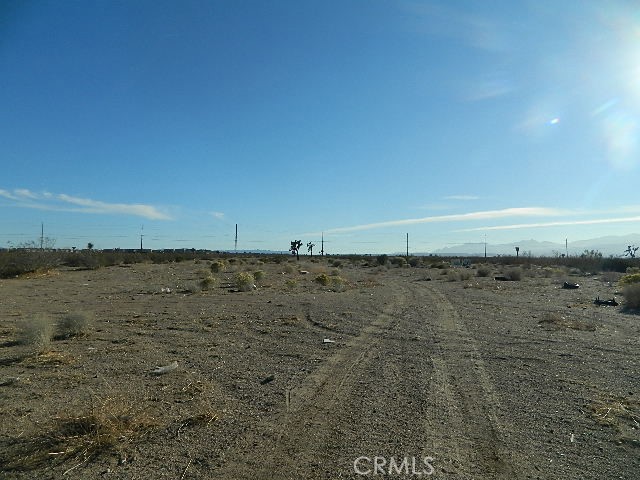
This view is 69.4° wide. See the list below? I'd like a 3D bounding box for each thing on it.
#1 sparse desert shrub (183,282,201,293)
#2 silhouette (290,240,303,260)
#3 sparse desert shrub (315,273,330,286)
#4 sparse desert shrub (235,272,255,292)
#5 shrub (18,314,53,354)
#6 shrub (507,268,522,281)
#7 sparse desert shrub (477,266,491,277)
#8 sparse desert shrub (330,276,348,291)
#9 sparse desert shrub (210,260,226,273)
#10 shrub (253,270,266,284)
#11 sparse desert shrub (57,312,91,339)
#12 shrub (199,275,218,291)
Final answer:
[{"bbox_3d":[-5.227,1.930,18.876,0.694,0.429,0.660,0,-2,0],"label":"sparse desert shrub"},{"bbox_3d":[-5.282,2.385,105.000,2.840,4.543,2.698,0,-2,0],"label":"silhouette"},{"bbox_3d":[0.137,1.973,22.944,0.769,0.670,0.731,0,-2,0],"label":"sparse desert shrub"},{"bbox_3d":[-3.104,1.743,19.065,0.804,0.846,0.764,0,-2,0],"label":"sparse desert shrub"},{"bbox_3d":[-4.713,1.512,7.657,0.563,0.572,0.535,0,-2,0],"label":"shrub"},{"bbox_3d":[12.235,2.207,29.149,1.009,0.757,0.959,0,-2,0],"label":"shrub"},{"bbox_3d":[12.055,2.385,34.079,1.032,0.715,0.981,0,-2,0],"label":"sparse desert shrub"},{"bbox_3d":[0.839,1.882,19.883,0.774,0.667,0.736,0,-2,0],"label":"sparse desert shrub"},{"bbox_3d":[-8.357,2.241,38.151,1.279,1.015,1.215,0,-2,0],"label":"sparse desert shrub"},{"bbox_3d":[-3.315,2.022,25.428,0.743,0.688,0.706,0,-2,0],"label":"shrub"},{"bbox_3d":[-4.537,1.591,8.525,0.609,0.470,0.578,0,-2,0],"label":"sparse desert shrub"},{"bbox_3d":[-4.967,1.878,20.544,0.778,0.645,0.739,0,-2,0],"label":"shrub"}]

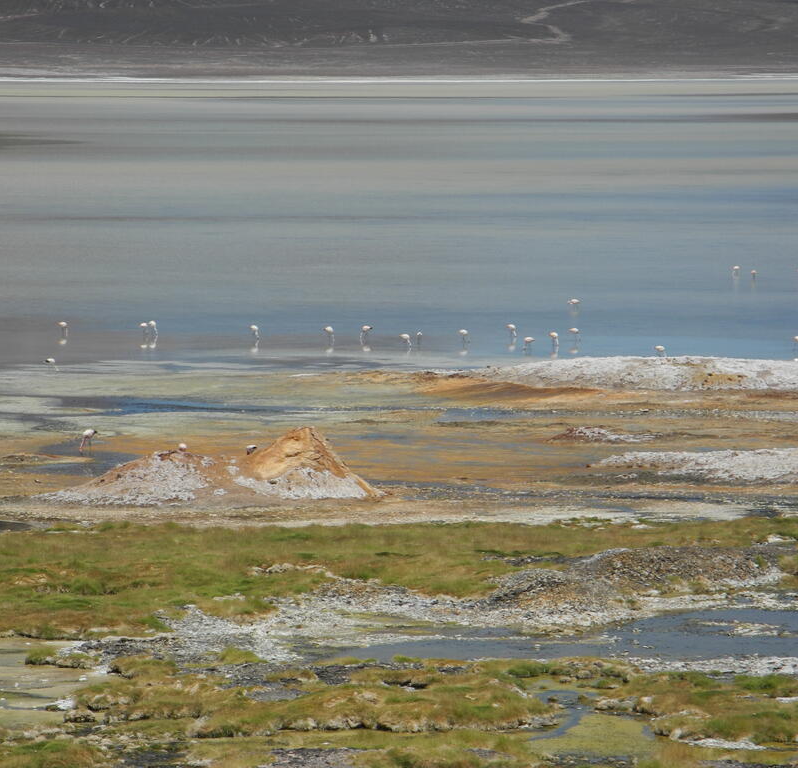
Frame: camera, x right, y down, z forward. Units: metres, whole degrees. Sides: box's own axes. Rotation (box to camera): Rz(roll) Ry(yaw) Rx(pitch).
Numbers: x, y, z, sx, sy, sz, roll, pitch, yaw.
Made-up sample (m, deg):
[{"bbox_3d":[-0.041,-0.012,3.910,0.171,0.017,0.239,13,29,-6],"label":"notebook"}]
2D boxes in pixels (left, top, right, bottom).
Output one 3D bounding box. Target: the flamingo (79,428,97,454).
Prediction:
[{"bbox_3d":[-10.759,2.003,205.000,0.630,0.900,0.270,-1,3,-11],"label":"flamingo"}]

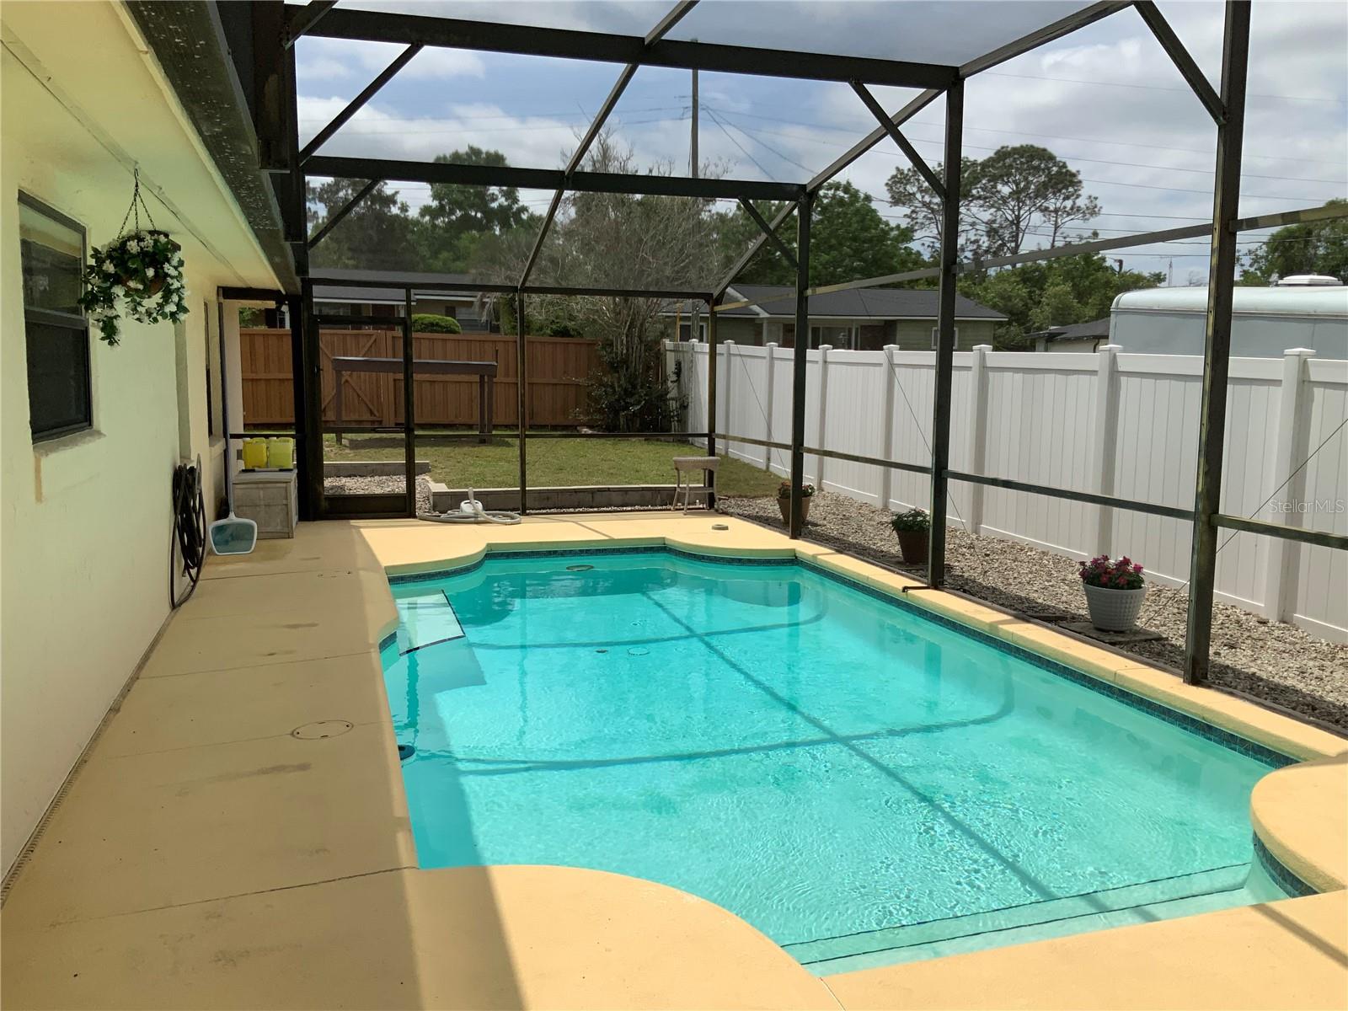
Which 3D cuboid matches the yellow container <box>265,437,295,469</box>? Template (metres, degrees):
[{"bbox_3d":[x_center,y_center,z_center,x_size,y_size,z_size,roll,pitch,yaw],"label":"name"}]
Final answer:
[{"bbox_3d":[-3.809,-0.502,10.923,0.235,0.310,0.165,-2,7,-17],"label":"yellow container"}]

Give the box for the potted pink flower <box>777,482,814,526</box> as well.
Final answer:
[{"bbox_3d":[1.267,-0.038,11.829,0.395,0.440,0.395,0,7,0],"label":"potted pink flower"}]

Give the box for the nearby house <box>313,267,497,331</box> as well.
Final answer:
[{"bbox_3d":[-11.532,-7.266,43.494,11.300,4.100,8.500,-2,7,-17],"label":"nearby house"}]

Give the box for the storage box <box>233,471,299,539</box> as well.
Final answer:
[{"bbox_3d":[-3.840,-0.019,10.630,0.520,0.565,0.930,-2,7,-17],"label":"storage box"}]

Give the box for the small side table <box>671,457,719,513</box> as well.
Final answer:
[{"bbox_3d":[0.257,-0.218,12.483,0.440,0.585,0.370,-2,7,-17],"label":"small side table"}]

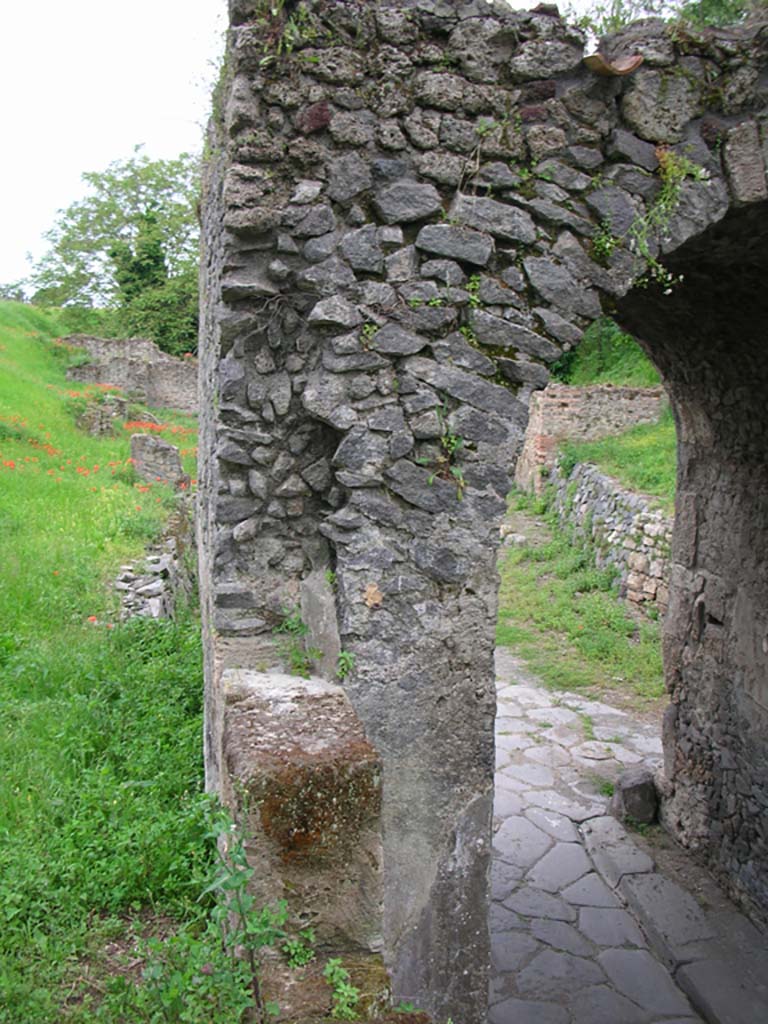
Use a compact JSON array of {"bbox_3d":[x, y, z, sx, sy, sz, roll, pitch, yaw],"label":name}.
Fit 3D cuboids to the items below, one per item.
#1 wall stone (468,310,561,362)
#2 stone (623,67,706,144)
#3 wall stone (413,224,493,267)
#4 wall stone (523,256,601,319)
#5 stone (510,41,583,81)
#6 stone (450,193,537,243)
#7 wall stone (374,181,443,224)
[{"bbox_3d":[0.404,-0.556,3.361,0.326,0.107,0.190,28,3,-7],"label":"wall stone"},{"bbox_3d":[0.876,-1.283,3.333,0.262,0.216,0.200,1,6,-5],"label":"stone"},{"bbox_3d":[0.218,-0.851,3.303,0.241,0.095,0.170,13,5,-6],"label":"wall stone"},{"bbox_3d":[0.562,-0.720,3.358,0.300,0.128,0.190,37,2,-8],"label":"wall stone"},{"bbox_3d":[0.501,-1.413,3.266,0.231,0.102,0.160,-4,6,-5],"label":"stone"},{"bbox_3d":[0.343,-0.928,3.317,0.296,0.105,0.190,20,4,-7],"label":"stone"},{"bbox_3d":[0.072,-0.965,3.273,0.207,0.123,0.160,1,6,-5],"label":"wall stone"}]

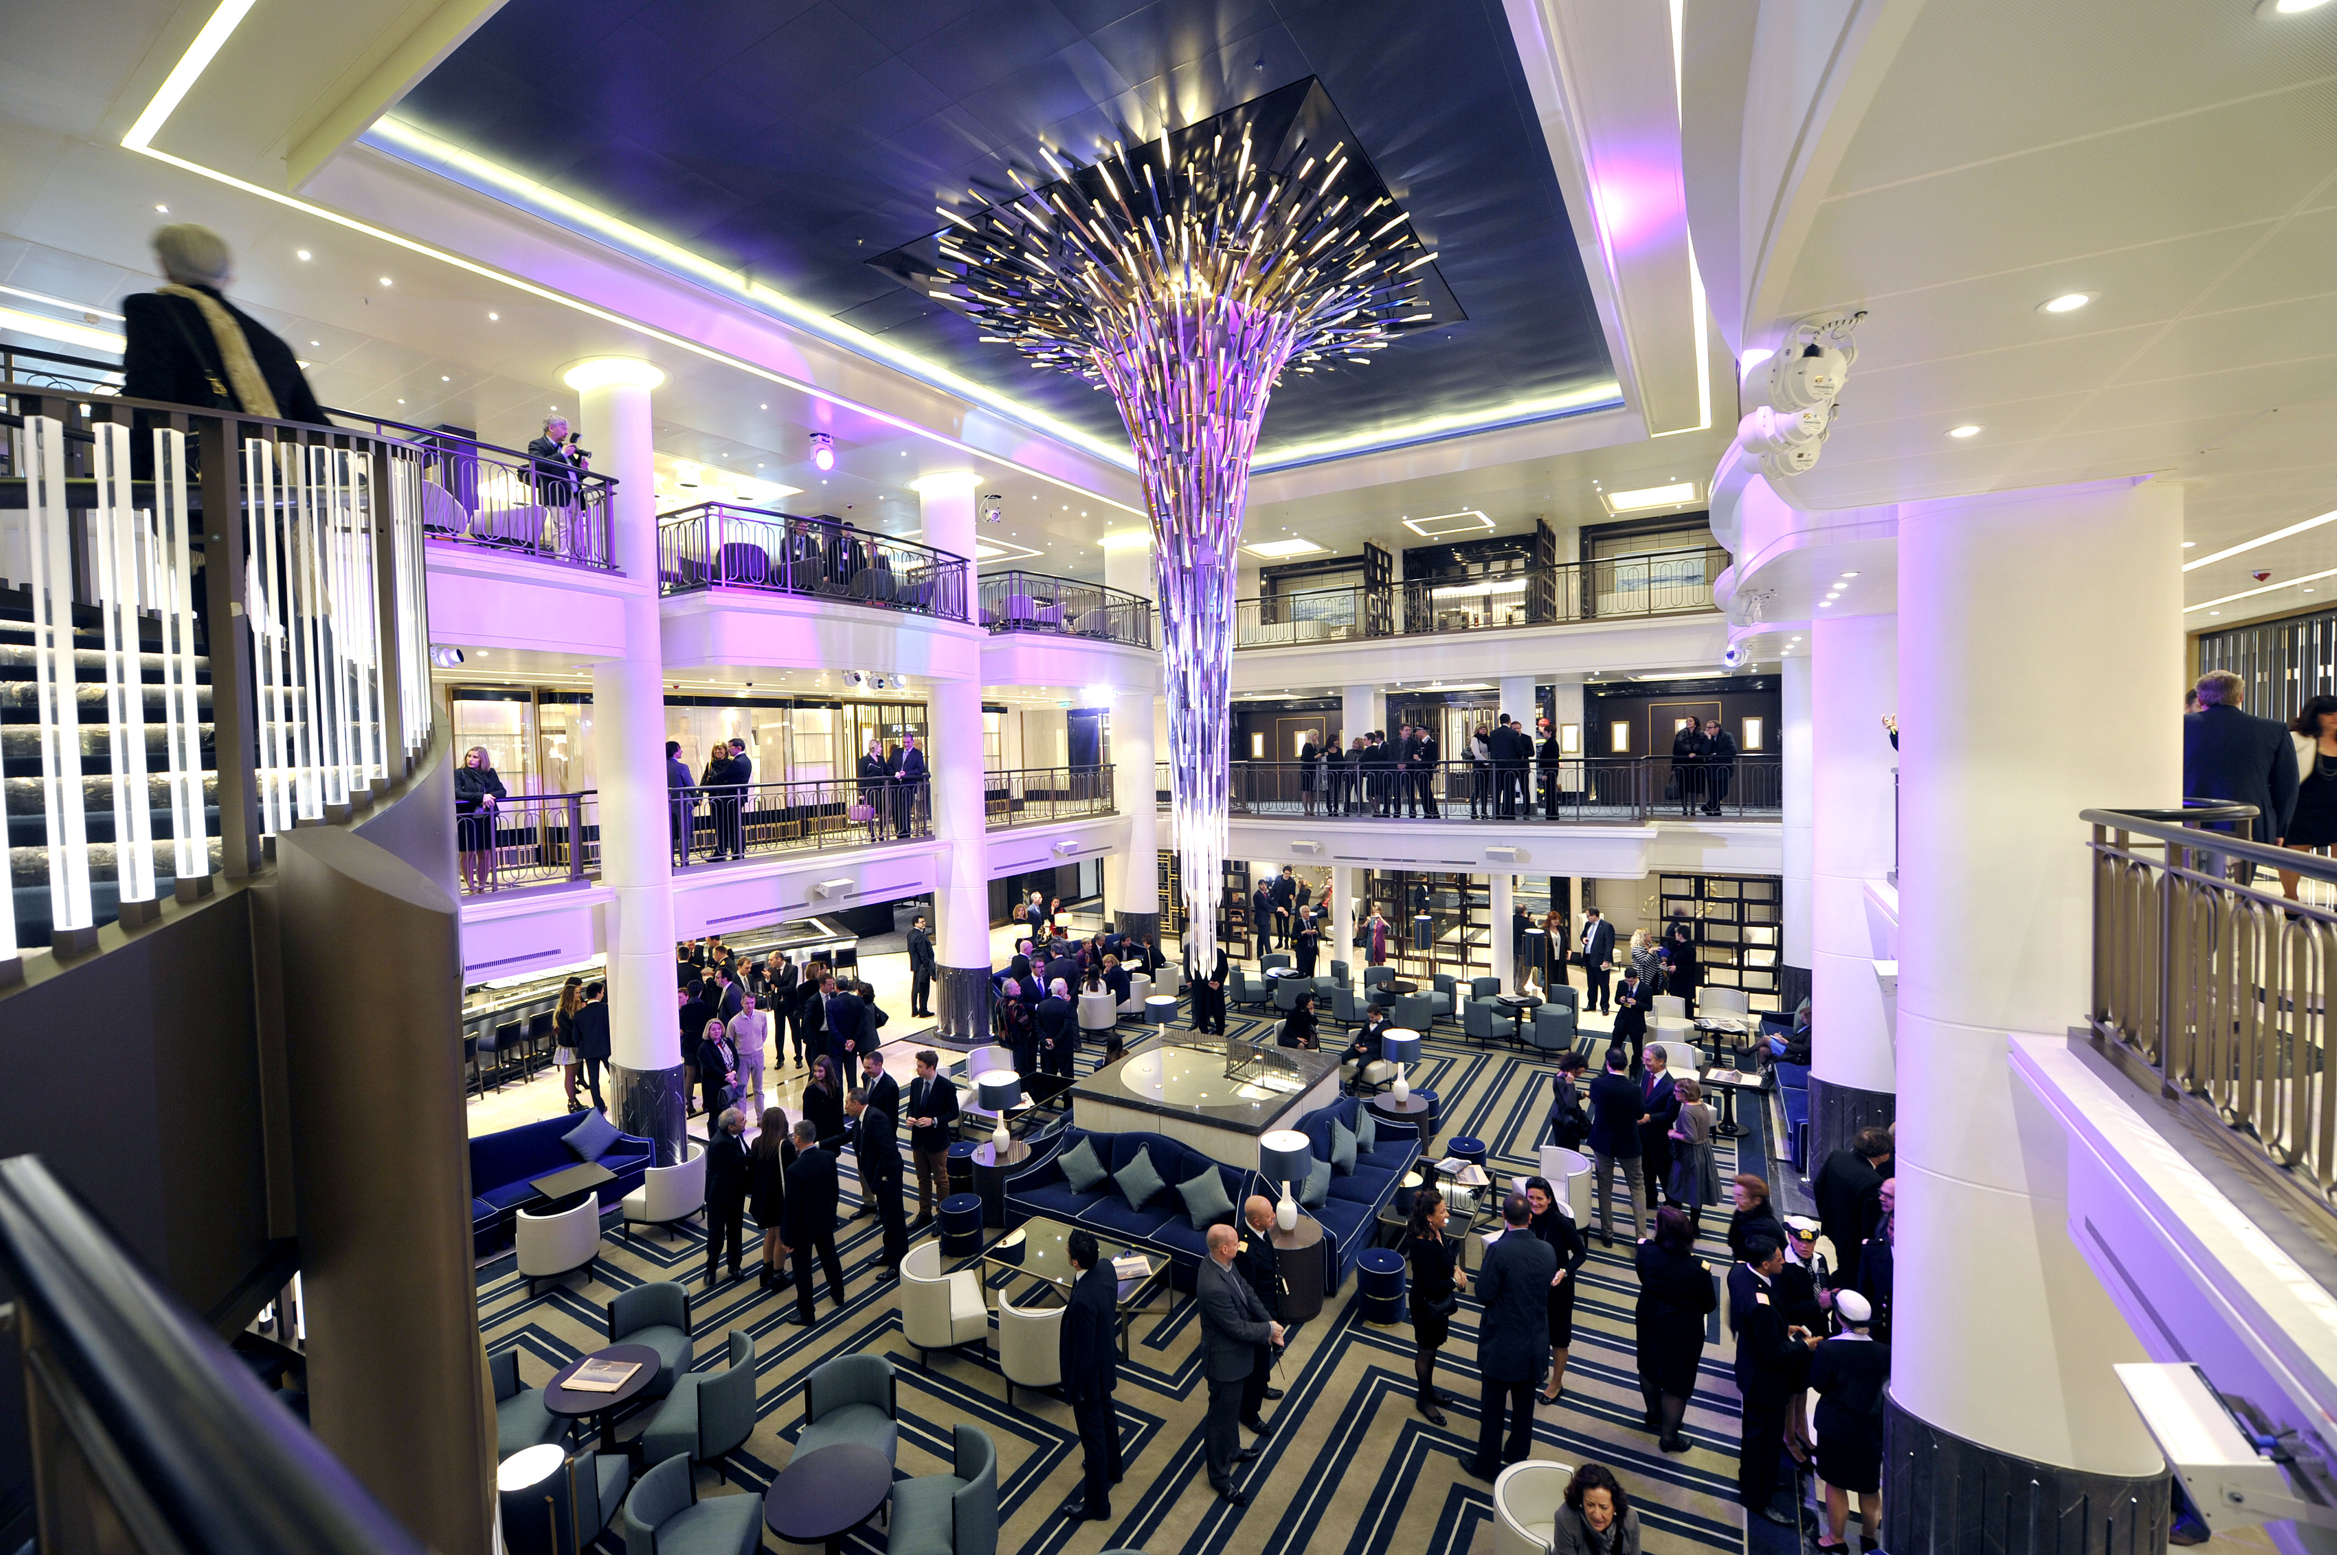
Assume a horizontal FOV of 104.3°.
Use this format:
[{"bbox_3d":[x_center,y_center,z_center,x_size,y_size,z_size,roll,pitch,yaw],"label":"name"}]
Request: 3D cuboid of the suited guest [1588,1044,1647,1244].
[{"bbox_3d":[4.274,3.487,8.566,0.550,1.840,0.420,-1,2,19],"label":"suited guest"}]

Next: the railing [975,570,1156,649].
[{"bbox_3d":[-1.797,-3.100,17.629,1.150,1.080,4.500,0,2,32],"label":"railing"}]

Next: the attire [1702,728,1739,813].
[{"bbox_3d":[9.591,-0.093,15.774,0.550,1.480,0.520,-3,3,-41],"label":"attire"}]

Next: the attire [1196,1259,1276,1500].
[{"bbox_3d":[0.457,3.966,6.142,0.520,1.500,0.500,-1,2,15],"label":"attire"}]

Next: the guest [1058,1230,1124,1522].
[{"bbox_3d":[-0.520,3.869,5.939,0.340,1.800,0.500,-1,2,10],"label":"guest"}]

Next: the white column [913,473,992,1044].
[{"bbox_3d":[-3.705,-0.249,15.872,1.020,9.500,1.020,-2,2,0],"label":"white column"}]

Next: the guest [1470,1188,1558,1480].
[{"bbox_3d":[2.201,3.622,5.929,0.580,1.850,0.420,-1,2,14],"label":"guest"}]

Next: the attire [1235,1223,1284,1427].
[{"bbox_3d":[0.690,4.039,6.804,0.380,1.520,0.500,0,2,34],"label":"attire"}]

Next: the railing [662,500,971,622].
[{"bbox_3d":[-5.029,-3.024,13.757,1.780,1.100,4.650,0,2,32],"label":"railing"}]

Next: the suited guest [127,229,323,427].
[{"bbox_3d":[-3.493,-1.107,3.281,0.360,1.740,0.540,0,2,35],"label":"suited guest"}]

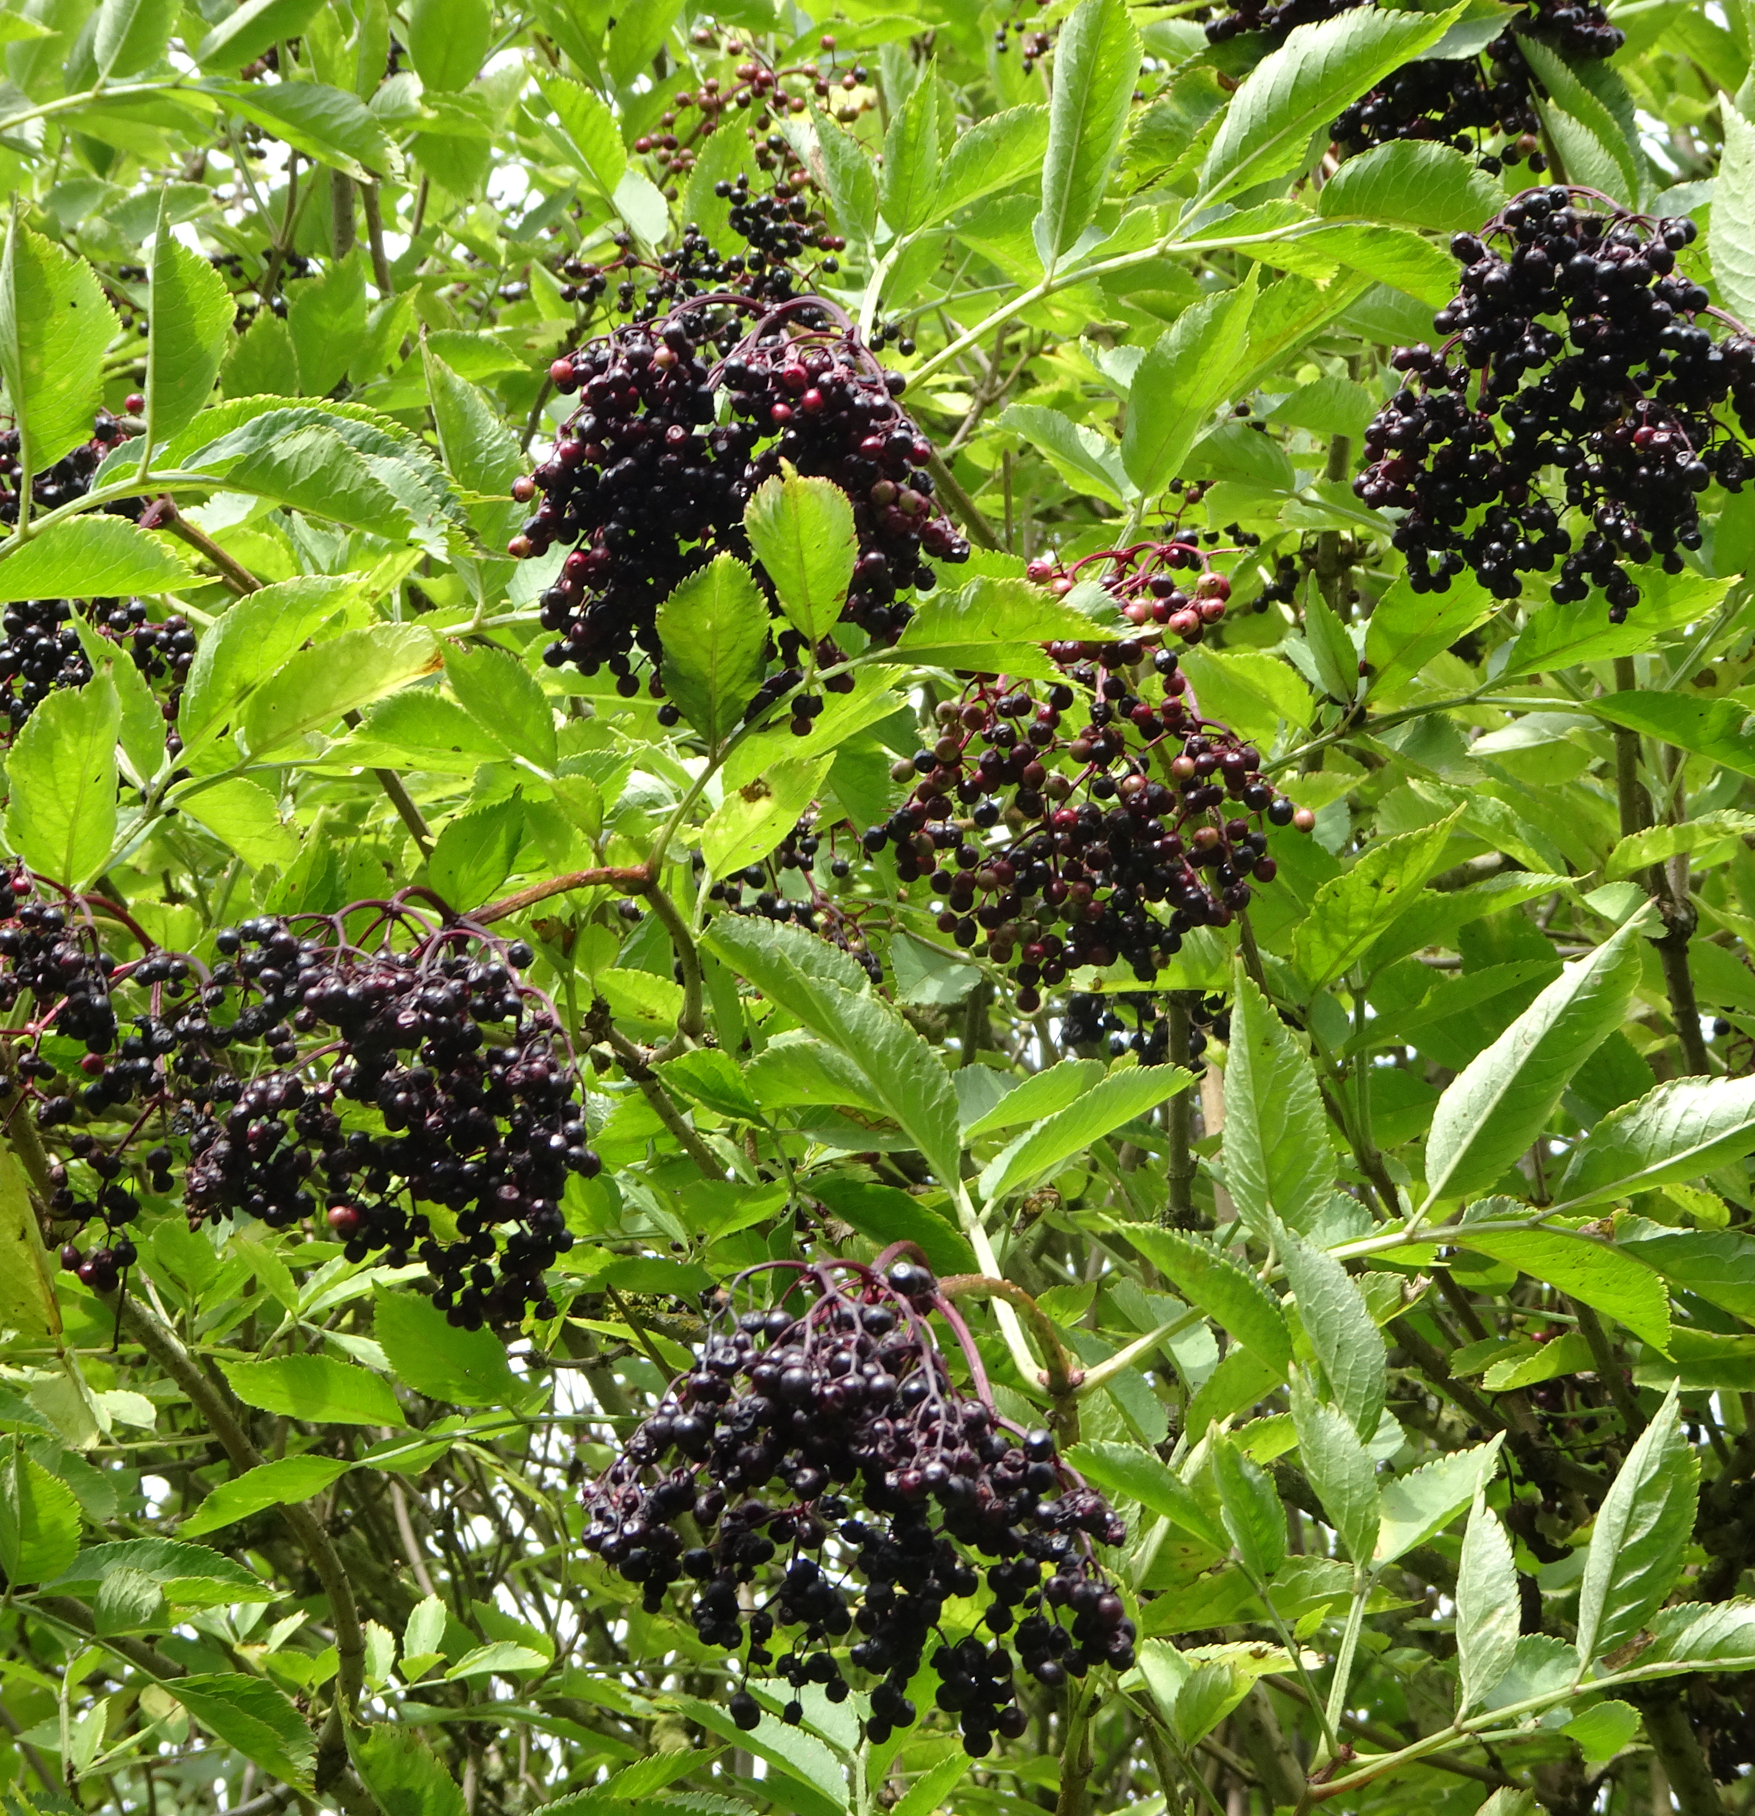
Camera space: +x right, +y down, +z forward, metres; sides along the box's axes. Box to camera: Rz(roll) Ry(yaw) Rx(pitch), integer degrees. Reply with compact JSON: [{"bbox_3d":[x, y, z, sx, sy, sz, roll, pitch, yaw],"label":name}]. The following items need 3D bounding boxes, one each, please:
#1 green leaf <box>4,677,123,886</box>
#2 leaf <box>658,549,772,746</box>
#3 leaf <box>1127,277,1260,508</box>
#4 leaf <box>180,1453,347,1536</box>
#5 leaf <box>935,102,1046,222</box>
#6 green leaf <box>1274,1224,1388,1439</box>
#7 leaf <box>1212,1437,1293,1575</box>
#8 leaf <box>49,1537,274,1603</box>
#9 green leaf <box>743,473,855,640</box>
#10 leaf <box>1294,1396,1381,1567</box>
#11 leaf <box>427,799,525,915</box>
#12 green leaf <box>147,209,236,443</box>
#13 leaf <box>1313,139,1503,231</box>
[{"bbox_3d":[-0.208,-0.032,1.340,0.029,0.052,0.020,5,16,-9],"label":"green leaf"},{"bbox_3d":[-0.043,-0.068,1.365,0.030,0.050,0.010,3,12,-6],"label":"leaf"},{"bbox_3d":[0.089,-0.146,1.480,0.026,0.070,0.020,23,12,-14],"label":"leaf"},{"bbox_3d":[-0.185,0.178,1.585,0.060,0.008,0.026,-20,-32,-30],"label":"leaf"},{"bbox_3d":[0.035,-0.204,1.440,0.050,0.023,0.018,-31,6,5],"label":"leaf"},{"bbox_3d":[0.121,0.114,1.405,0.026,0.069,0.009,-27,10,-32],"label":"green leaf"},{"bbox_3d":[0.096,0.153,1.345,0.023,0.043,0.010,-28,15,-29],"label":"leaf"},{"bbox_3d":[-0.220,0.203,1.610,0.076,0.010,0.034,0,26,15],"label":"leaf"},{"bbox_3d":[-0.018,-0.084,1.260,0.027,0.041,0.020,-5,29,-1],"label":"green leaf"},{"bbox_3d":[0.120,0.148,1.365,0.025,0.051,0.011,-25,13,-30],"label":"leaf"},{"bbox_3d":[-0.109,-0.014,1.425,0.026,0.038,0.010,33,16,18],"label":"leaf"},{"bbox_3d":[-0.178,-0.152,1.360,0.024,0.064,0.024,-1,13,-32],"label":"green leaf"},{"bbox_3d":[0.136,-0.185,1.340,0.053,0.027,0.010,-5,-38,-22],"label":"leaf"}]

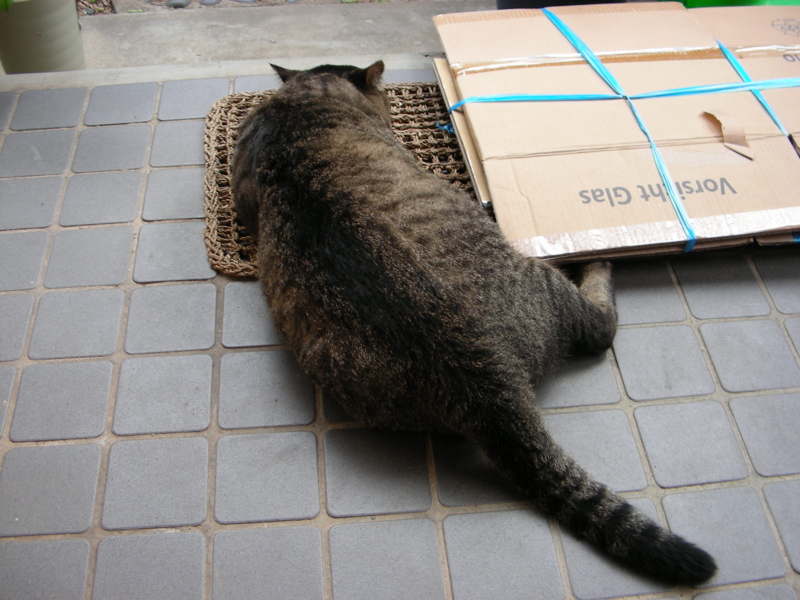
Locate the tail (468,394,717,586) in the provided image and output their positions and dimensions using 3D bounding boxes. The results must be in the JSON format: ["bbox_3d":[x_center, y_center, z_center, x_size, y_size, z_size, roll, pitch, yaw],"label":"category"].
[{"bbox_3d":[0.158,0.162,0.733,0.243,0.080,0.066,33,54,25],"label":"tail"}]

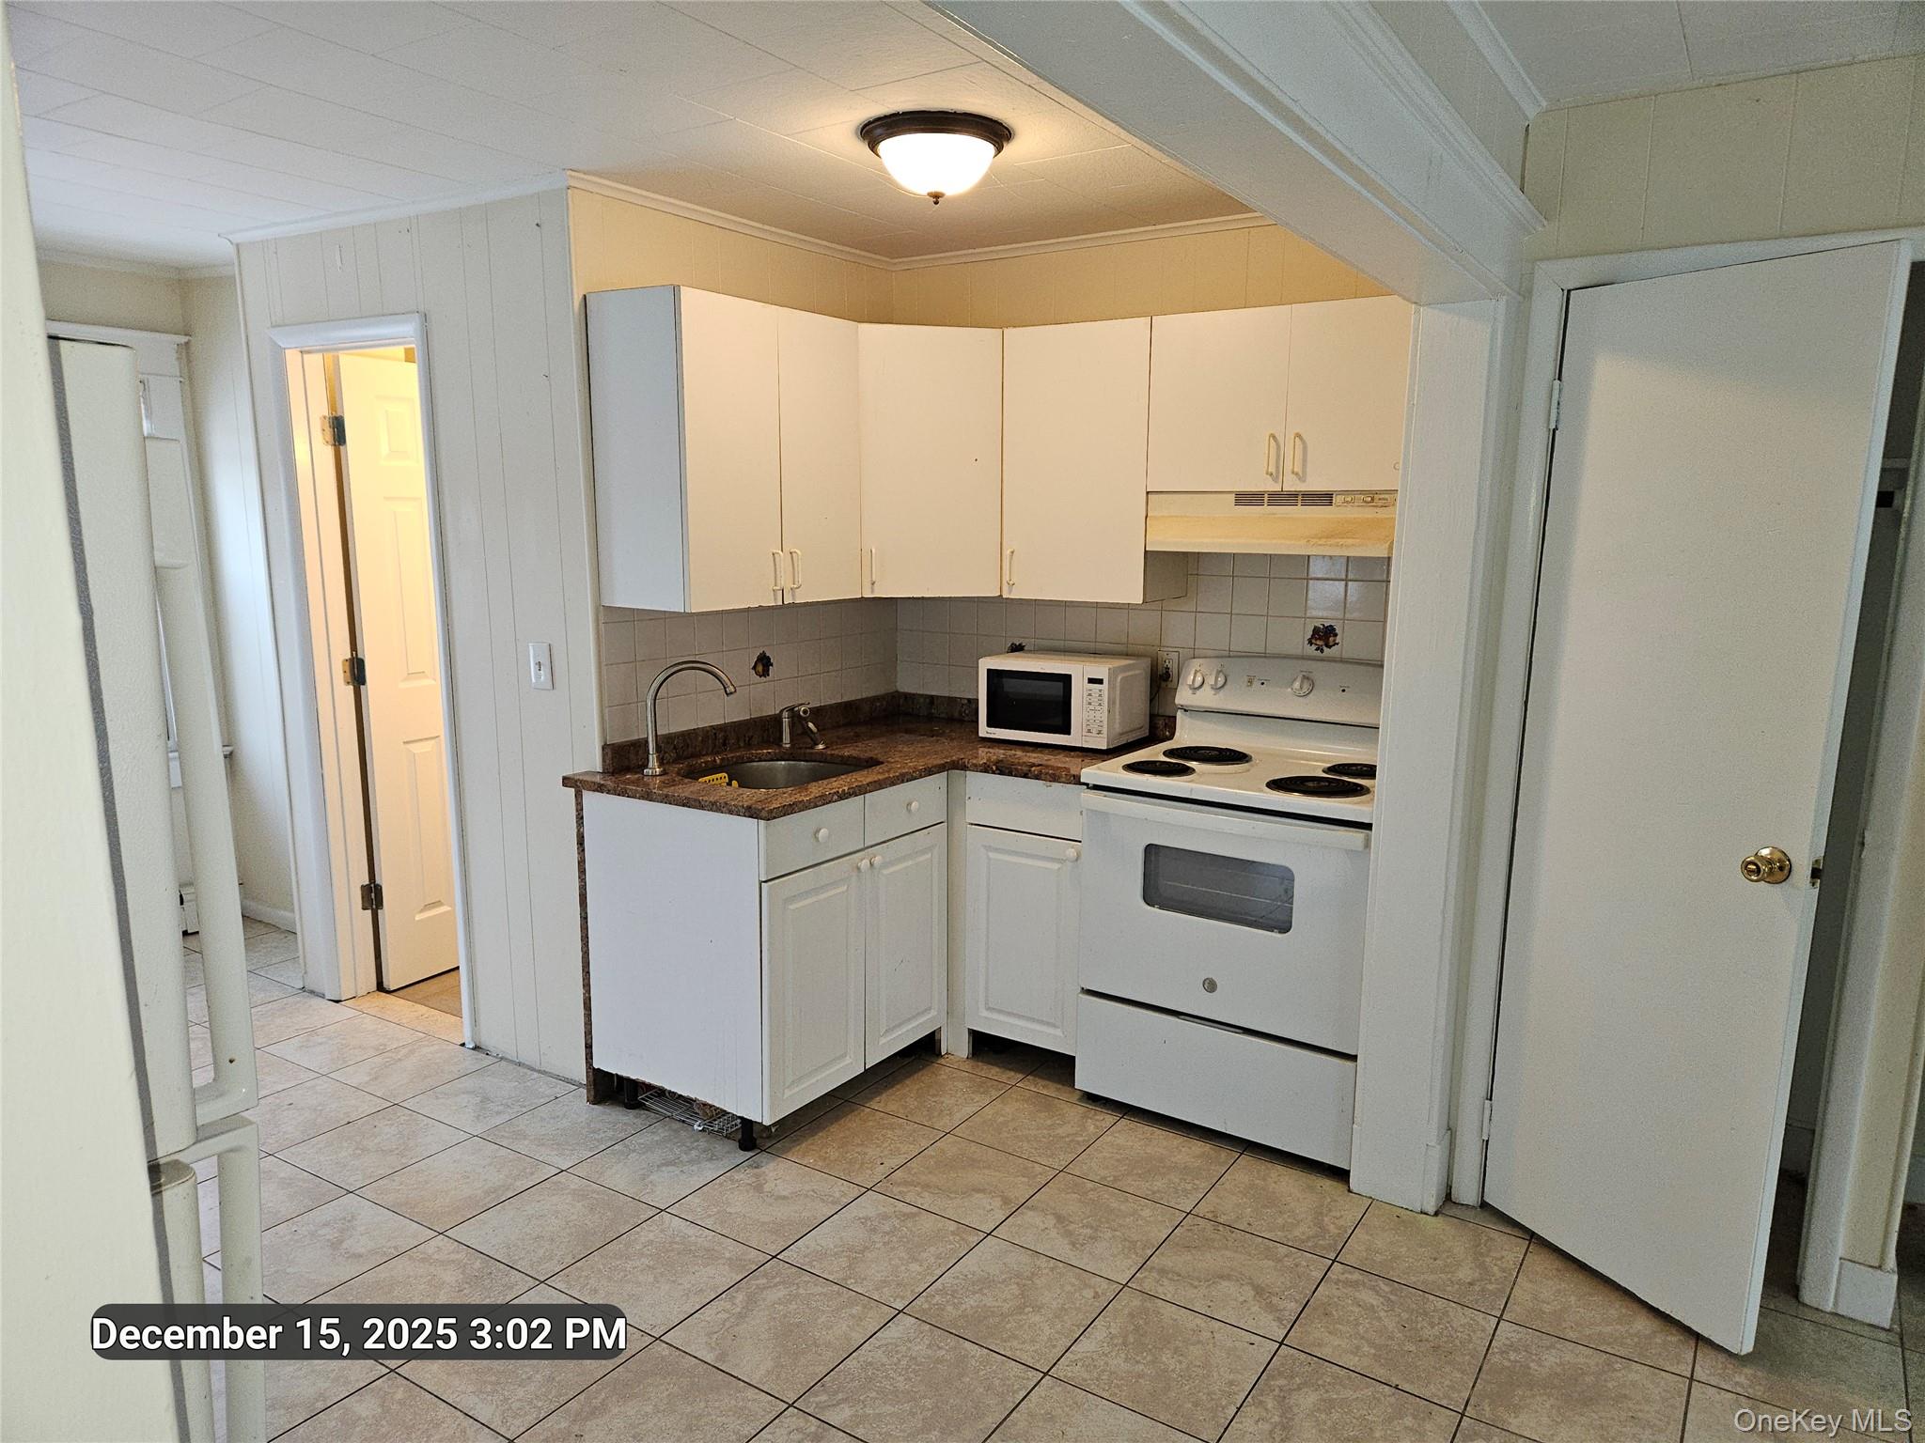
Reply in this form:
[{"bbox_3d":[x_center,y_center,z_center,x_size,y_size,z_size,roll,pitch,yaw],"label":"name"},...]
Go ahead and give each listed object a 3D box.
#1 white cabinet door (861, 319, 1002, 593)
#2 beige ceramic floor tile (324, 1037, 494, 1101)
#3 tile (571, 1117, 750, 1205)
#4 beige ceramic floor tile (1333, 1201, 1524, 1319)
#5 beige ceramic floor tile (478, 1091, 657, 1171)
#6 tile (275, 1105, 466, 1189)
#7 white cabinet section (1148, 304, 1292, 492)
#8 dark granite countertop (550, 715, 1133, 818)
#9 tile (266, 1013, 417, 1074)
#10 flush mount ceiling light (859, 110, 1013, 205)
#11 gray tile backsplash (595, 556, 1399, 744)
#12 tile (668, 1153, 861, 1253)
[{"bbox_3d":[-0.090,-0.751,3.744,0.421,0.777,0.020,-1,9,-12],"label":"white cabinet door"},{"bbox_3d":[-1.594,1.009,3.716,0.334,0.010,0.334,6,11,32],"label":"beige ceramic floor tile"},{"bbox_3d":[-0.727,1.079,3.119,0.330,0.010,0.330,6,11,32],"label":"tile"},{"bbox_3d":[1.027,1.151,2.778,0.330,0.010,0.330,6,11,32],"label":"beige ceramic floor tile"},{"bbox_3d":[-1.025,1.068,3.359,0.334,0.010,0.334,6,11,32],"label":"beige ceramic floor tile"},{"bbox_3d":[-1.493,1.082,3.256,0.334,0.010,0.334,6,11,32],"label":"tile"},{"bbox_3d":[0.677,-0.845,3.387,0.378,0.462,0.020,6,11,33],"label":"white cabinet section"},{"bbox_3d":[-0.193,0.118,3.631,1.095,0.032,1.420,6,11,32],"label":"dark granite countertop"},{"bbox_3d":[-1.840,0.956,3.832,0.330,0.010,0.330,6,11,32],"label":"tile"},{"bbox_3d":[-0.058,-1.205,2.790,0.330,0.148,0.330,1,9,0],"label":"flush mount ceiling light"},{"bbox_3d":[0.169,-0.201,3.403,1.815,0.530,1.325,6,11,33],"label":"gray tile backsplash"},{"bbox_3d":[-0.456,1.129,2.994,0.332,0.010,0.332,6,11,33],"label":"tile"}]

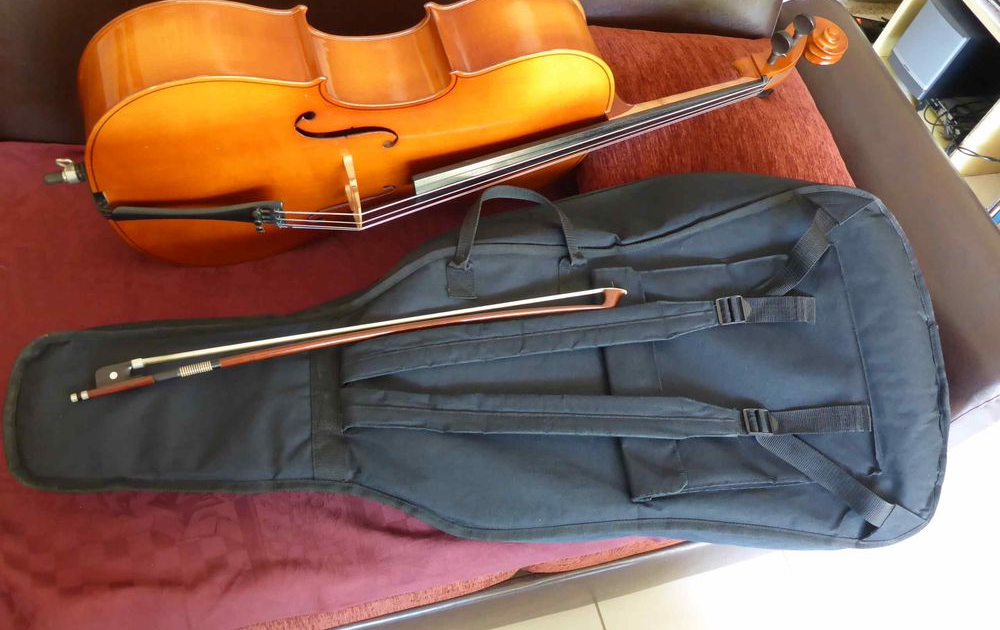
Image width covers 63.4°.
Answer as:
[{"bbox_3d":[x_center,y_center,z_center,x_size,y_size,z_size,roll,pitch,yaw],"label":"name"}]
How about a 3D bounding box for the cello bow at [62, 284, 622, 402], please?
[{"bbox_3d":[-0.169,0.026,1.056,0.721,0.014,0.043,-10,60,-13],"label":"cello bow"}]

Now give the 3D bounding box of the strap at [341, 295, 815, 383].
[{"bbox_3d":[0.128,0.019,1.125,0.680,0.029,0.075,-6,59,-12],"label":"strap"}]

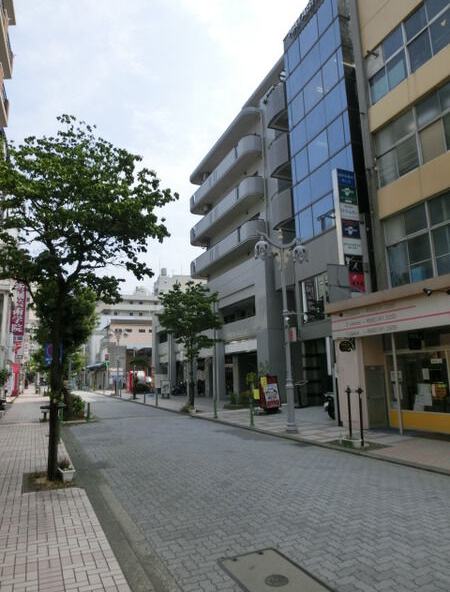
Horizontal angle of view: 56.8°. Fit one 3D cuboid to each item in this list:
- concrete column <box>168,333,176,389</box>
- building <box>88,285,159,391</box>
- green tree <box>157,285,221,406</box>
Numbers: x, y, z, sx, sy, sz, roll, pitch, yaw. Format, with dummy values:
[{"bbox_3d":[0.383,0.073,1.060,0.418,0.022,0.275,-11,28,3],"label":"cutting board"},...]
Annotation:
[{"bbox_3d":[-4.903,6.328,39.317,0.650,5.800,0.900,3,-12,-24],"label":"concrete column"},{"bbox_3d":[-19.132,8.226,79.052,10.500,17.700,26.000,3,-12,-24],"label":"building"},{"bbox_3d":[-1.769,2.503,21.448,3.400,6.550,3.400,-2,-11,0],"label":"green tree"}]

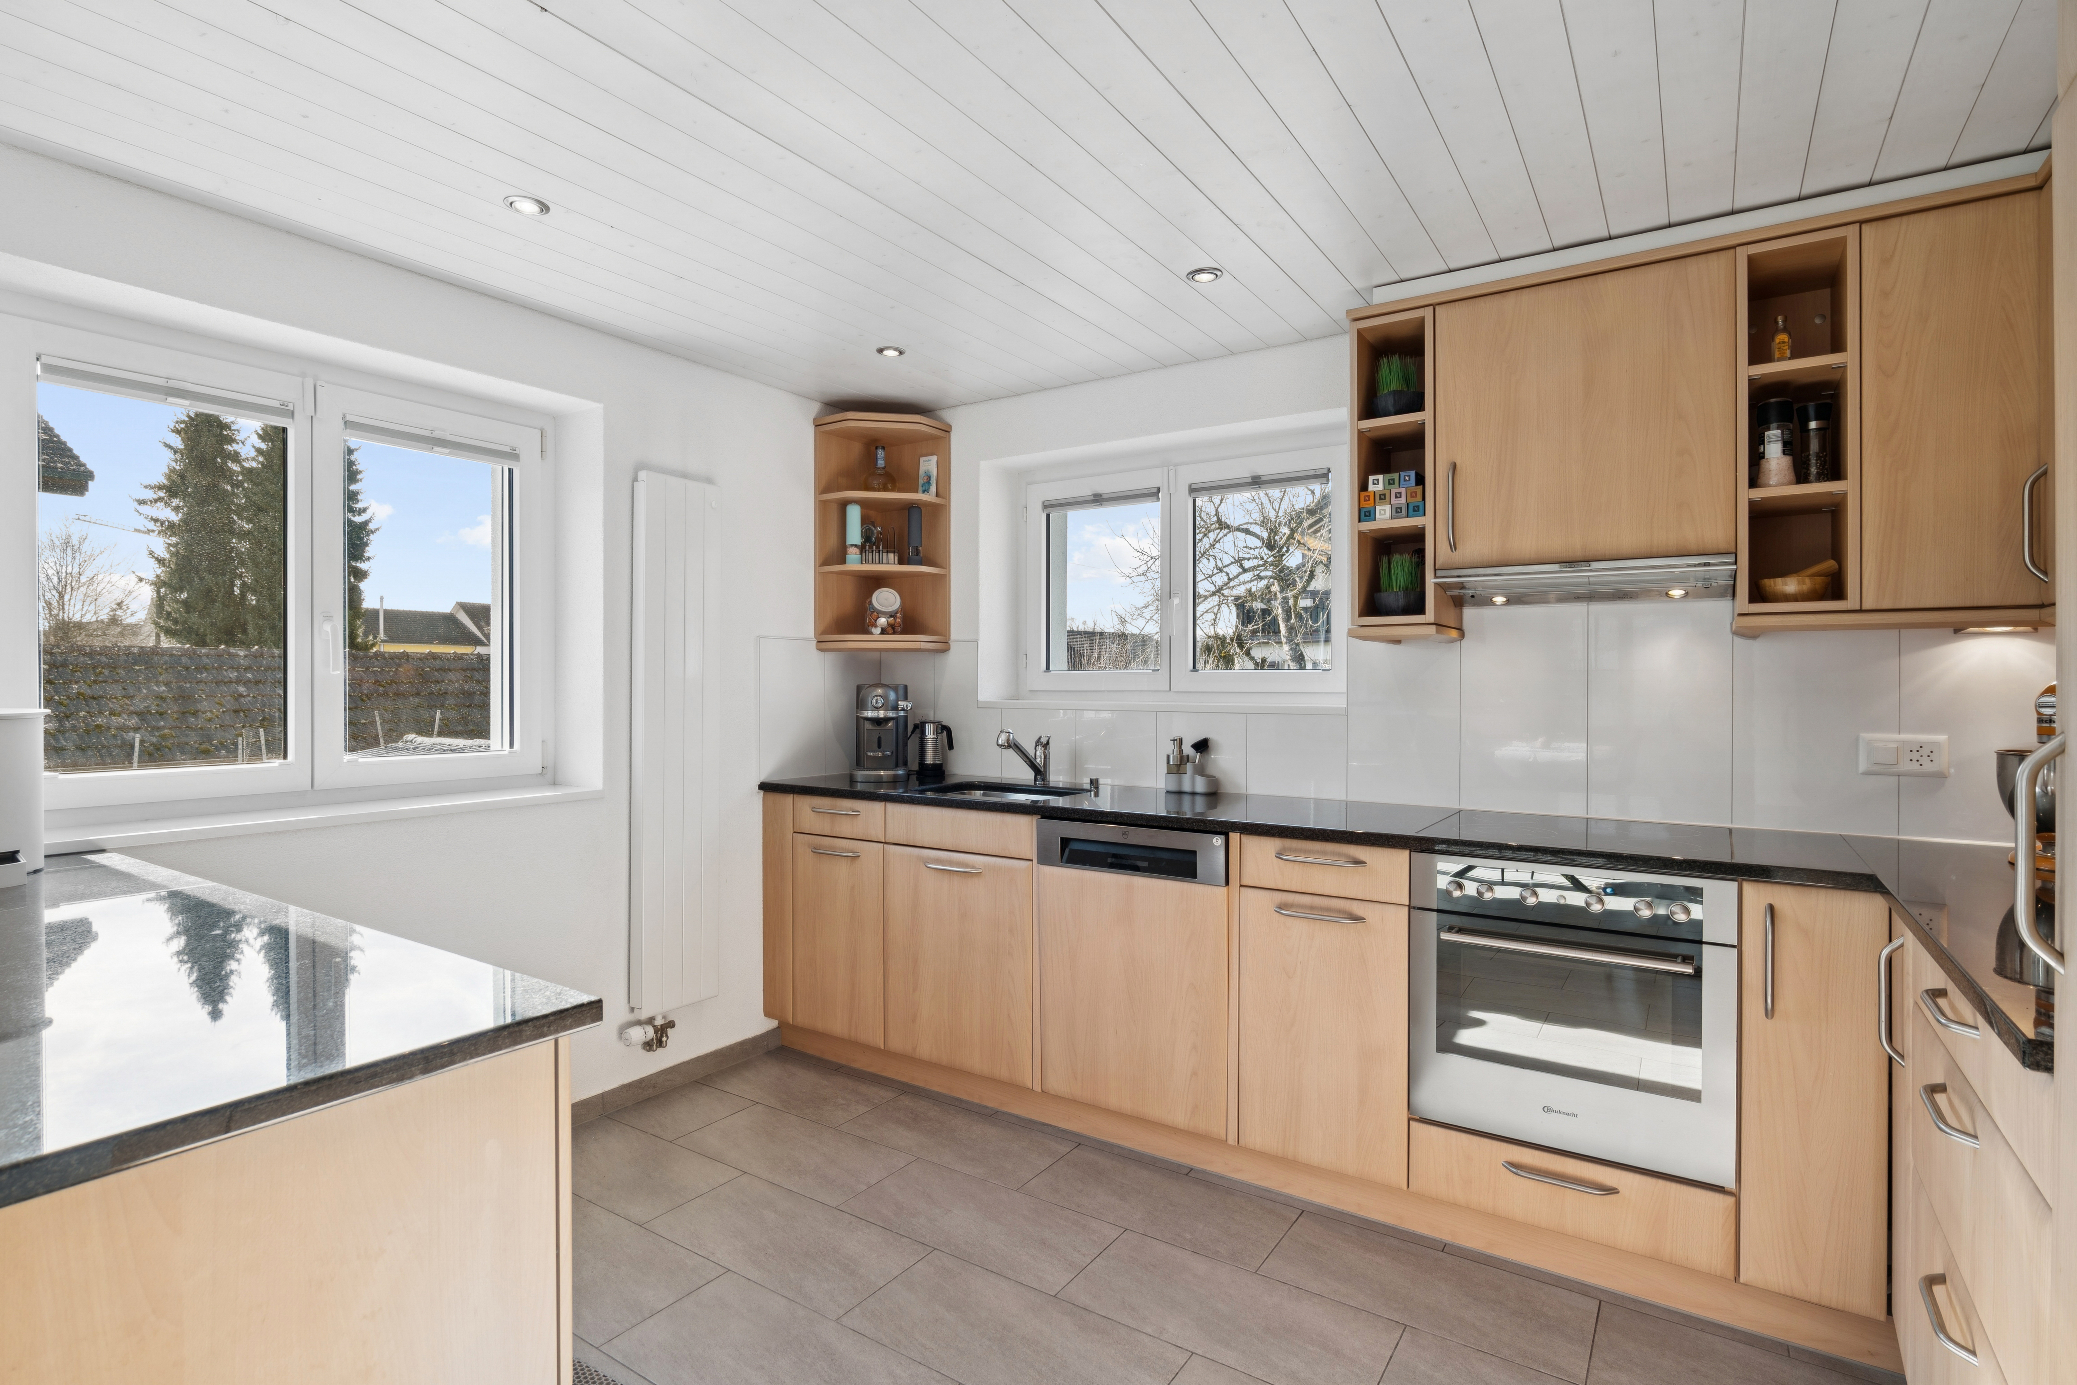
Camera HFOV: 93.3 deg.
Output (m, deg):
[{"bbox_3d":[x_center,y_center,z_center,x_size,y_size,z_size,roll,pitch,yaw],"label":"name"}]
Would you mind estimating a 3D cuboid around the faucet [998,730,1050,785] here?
[{"bbox_3d":[-0.048,0.211,3.125,0.052,0.190,0.295,0,0,33],"label":"faucet"}]

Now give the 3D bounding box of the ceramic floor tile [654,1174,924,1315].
[{"bbox_3d":[-0.558,1.212,2.171,0.603,0.010,0.298,0,0,33],"label":"ceramic floor tile"}]

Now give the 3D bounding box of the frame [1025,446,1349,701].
[{"bbox_3d":[0.490,-0.388,3.403,1.300,0.840,0.075,0,0,33],"label":"frame"}]

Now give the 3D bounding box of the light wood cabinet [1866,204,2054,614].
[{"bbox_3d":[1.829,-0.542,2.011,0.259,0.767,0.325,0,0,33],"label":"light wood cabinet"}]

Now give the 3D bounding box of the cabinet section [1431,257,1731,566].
[{"bbox_3d":[1.304,-0.613,2.357,0.592,0.634,0.330,0,0,33],"label":"cabinet section"}]

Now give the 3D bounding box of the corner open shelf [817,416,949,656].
[{"bbox_3d":[-0.573,-0.568,3.618,0.491,0.820,0.367,0,0,-12],"label":"corner open shelf"}]

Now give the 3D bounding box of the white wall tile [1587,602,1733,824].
[{"bbox_3d":[1.492,0.028,2.361,0.294,0.571,0.010,0,0,33],"label":"white wall tile"}]

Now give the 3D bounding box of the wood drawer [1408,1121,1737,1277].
[{"bbox_3d":[1.215,1.028,2.232,0.595,0.161,0.530,0,0,33],"label":"wood drawer"}]

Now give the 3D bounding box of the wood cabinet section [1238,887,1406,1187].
[{"bbox_3d":[0.814,0.790,2.521,0.395,0.633,0.570,0,0,33],"label":"wood cabinet section"}]

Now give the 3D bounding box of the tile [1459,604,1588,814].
[{"bbox_3d":[1.245,0.027,2.523,0.297,0.571,0.010,0,0,33],"label":"tile"}]

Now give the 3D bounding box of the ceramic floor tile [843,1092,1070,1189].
[{"bbox_3d":[-0.224,1.214,2.667,0.603,0.010,0.298,0,0,33],"label":"ceramic floor tile"}]

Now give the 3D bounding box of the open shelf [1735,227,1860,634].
[{"bbox_3d":[1.635,-0.534,2.137,0.201,0.798,0.325,0,0,33],"label":"open shelf"}]

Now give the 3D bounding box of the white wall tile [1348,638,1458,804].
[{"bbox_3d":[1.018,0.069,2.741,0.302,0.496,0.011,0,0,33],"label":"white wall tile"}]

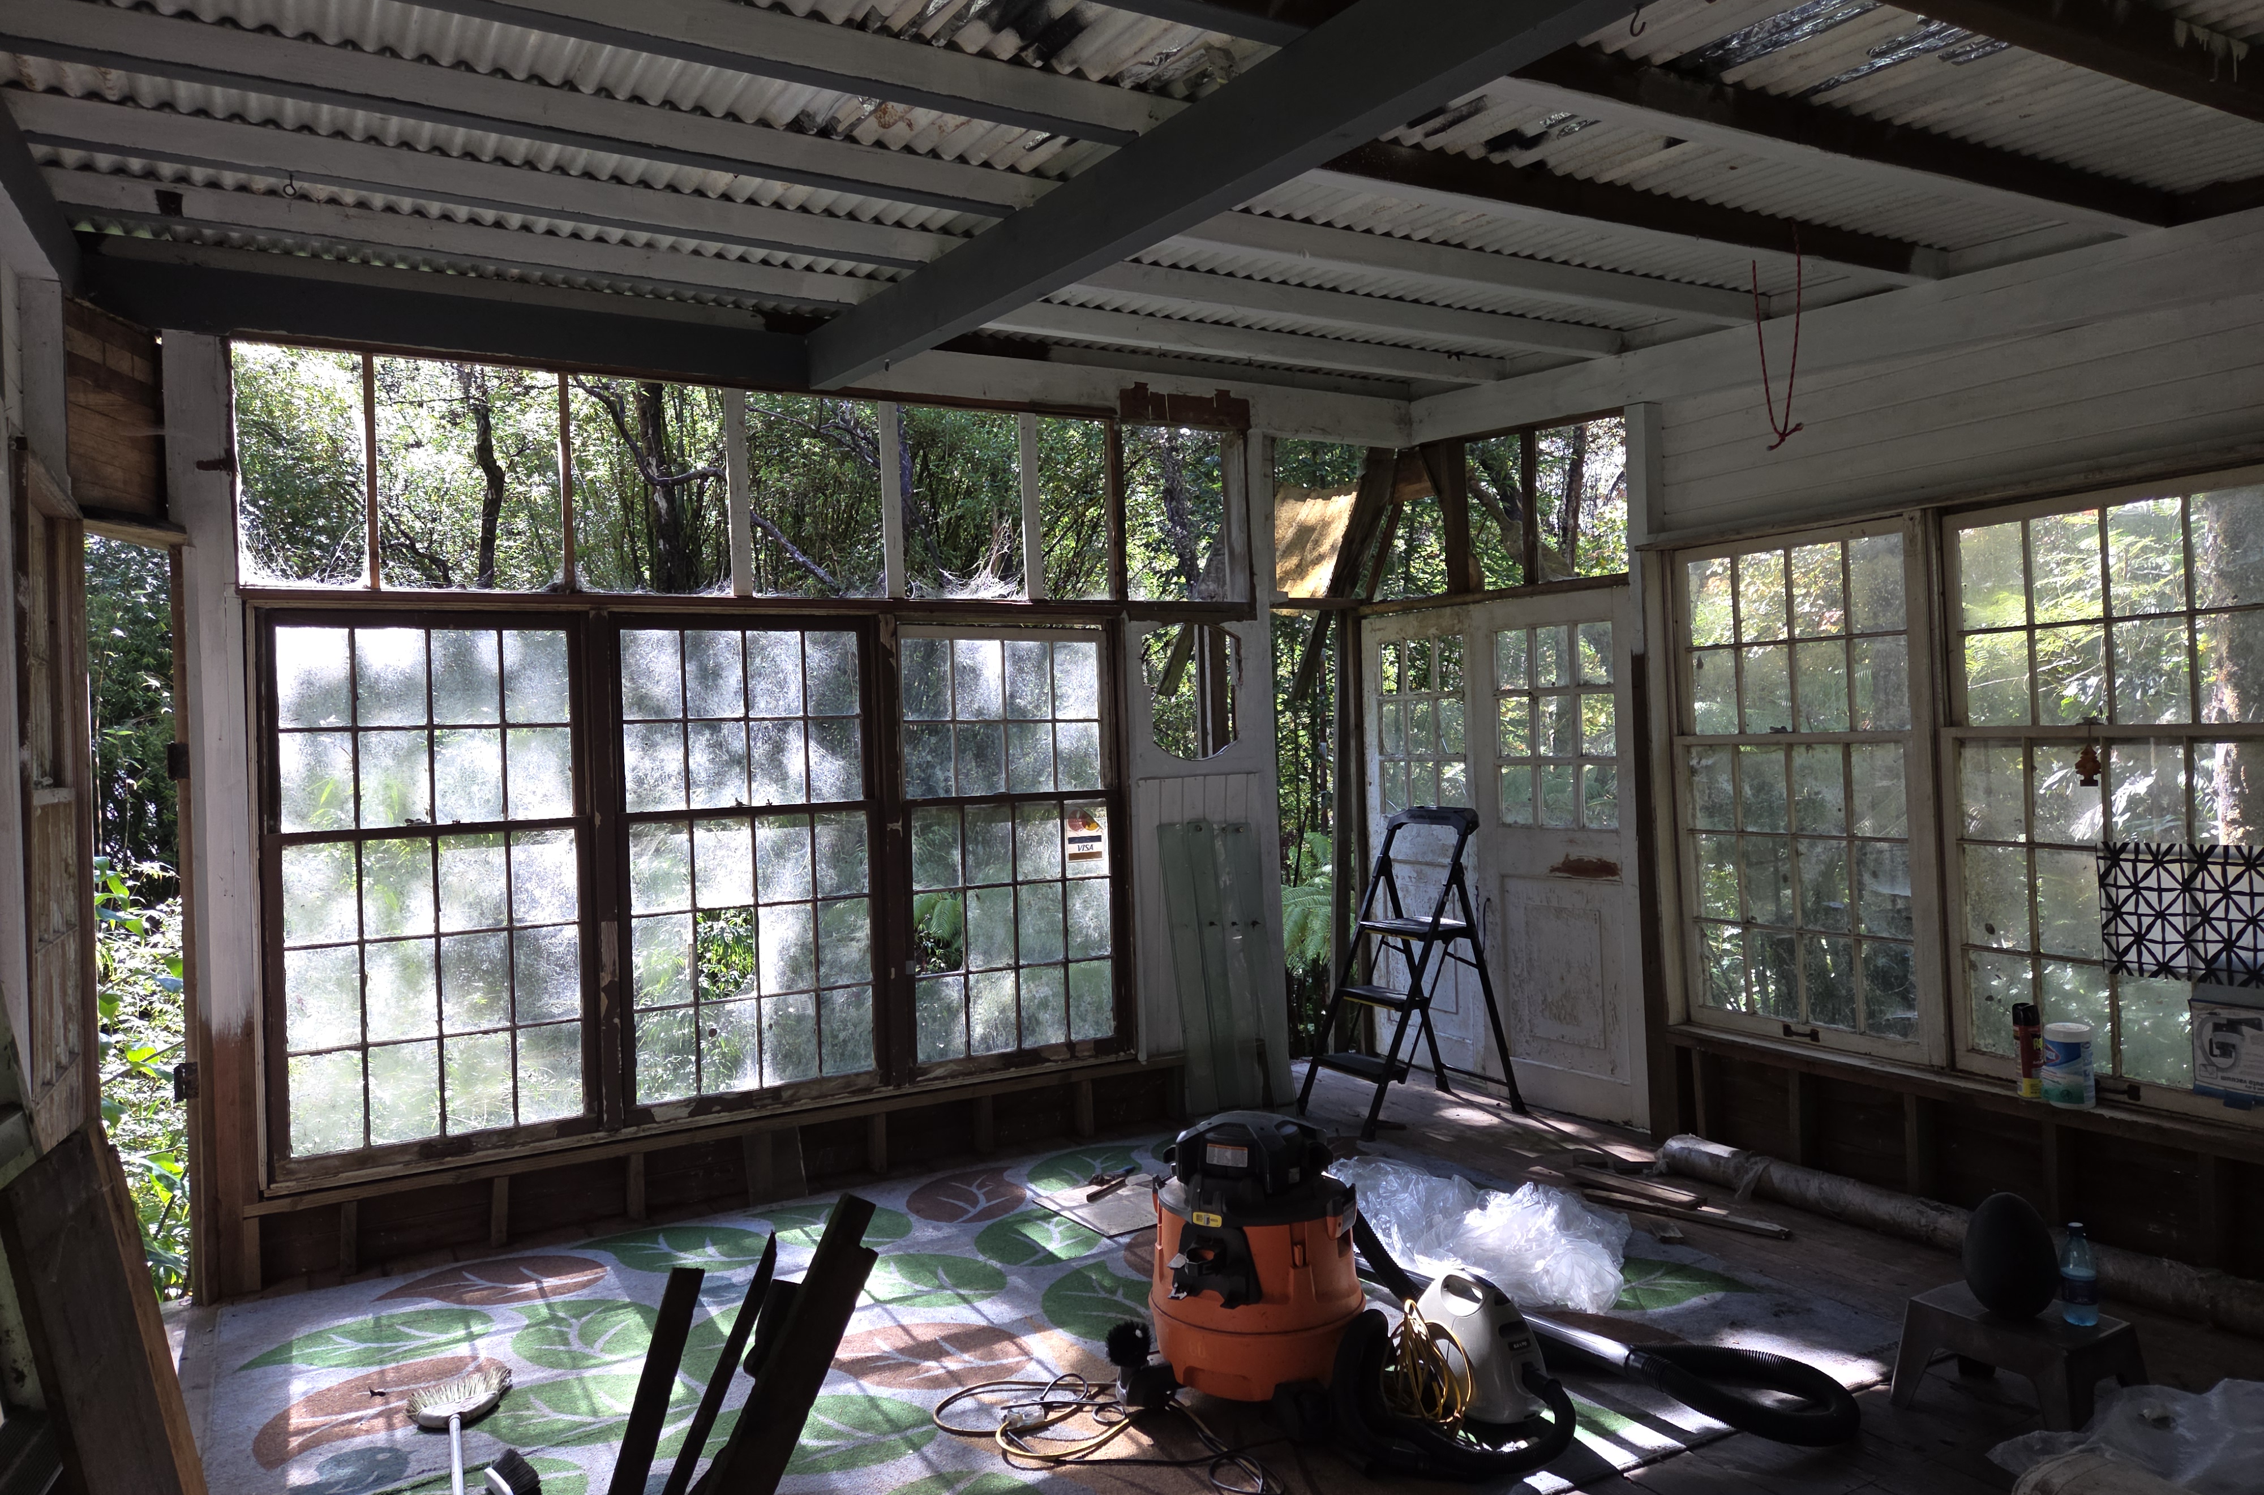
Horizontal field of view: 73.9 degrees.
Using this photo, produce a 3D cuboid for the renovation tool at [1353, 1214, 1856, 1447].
[{"bbox_3d":[0.997,1.289,3.617,0.420,0.300,1.400,-2,0,-44],"label":"renovation tool"}]

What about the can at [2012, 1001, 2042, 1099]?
[{"bbox_3d":[2.482,0.842,4.165,0.068,0.250,0.068,-2,0,19],"label":"can"}]

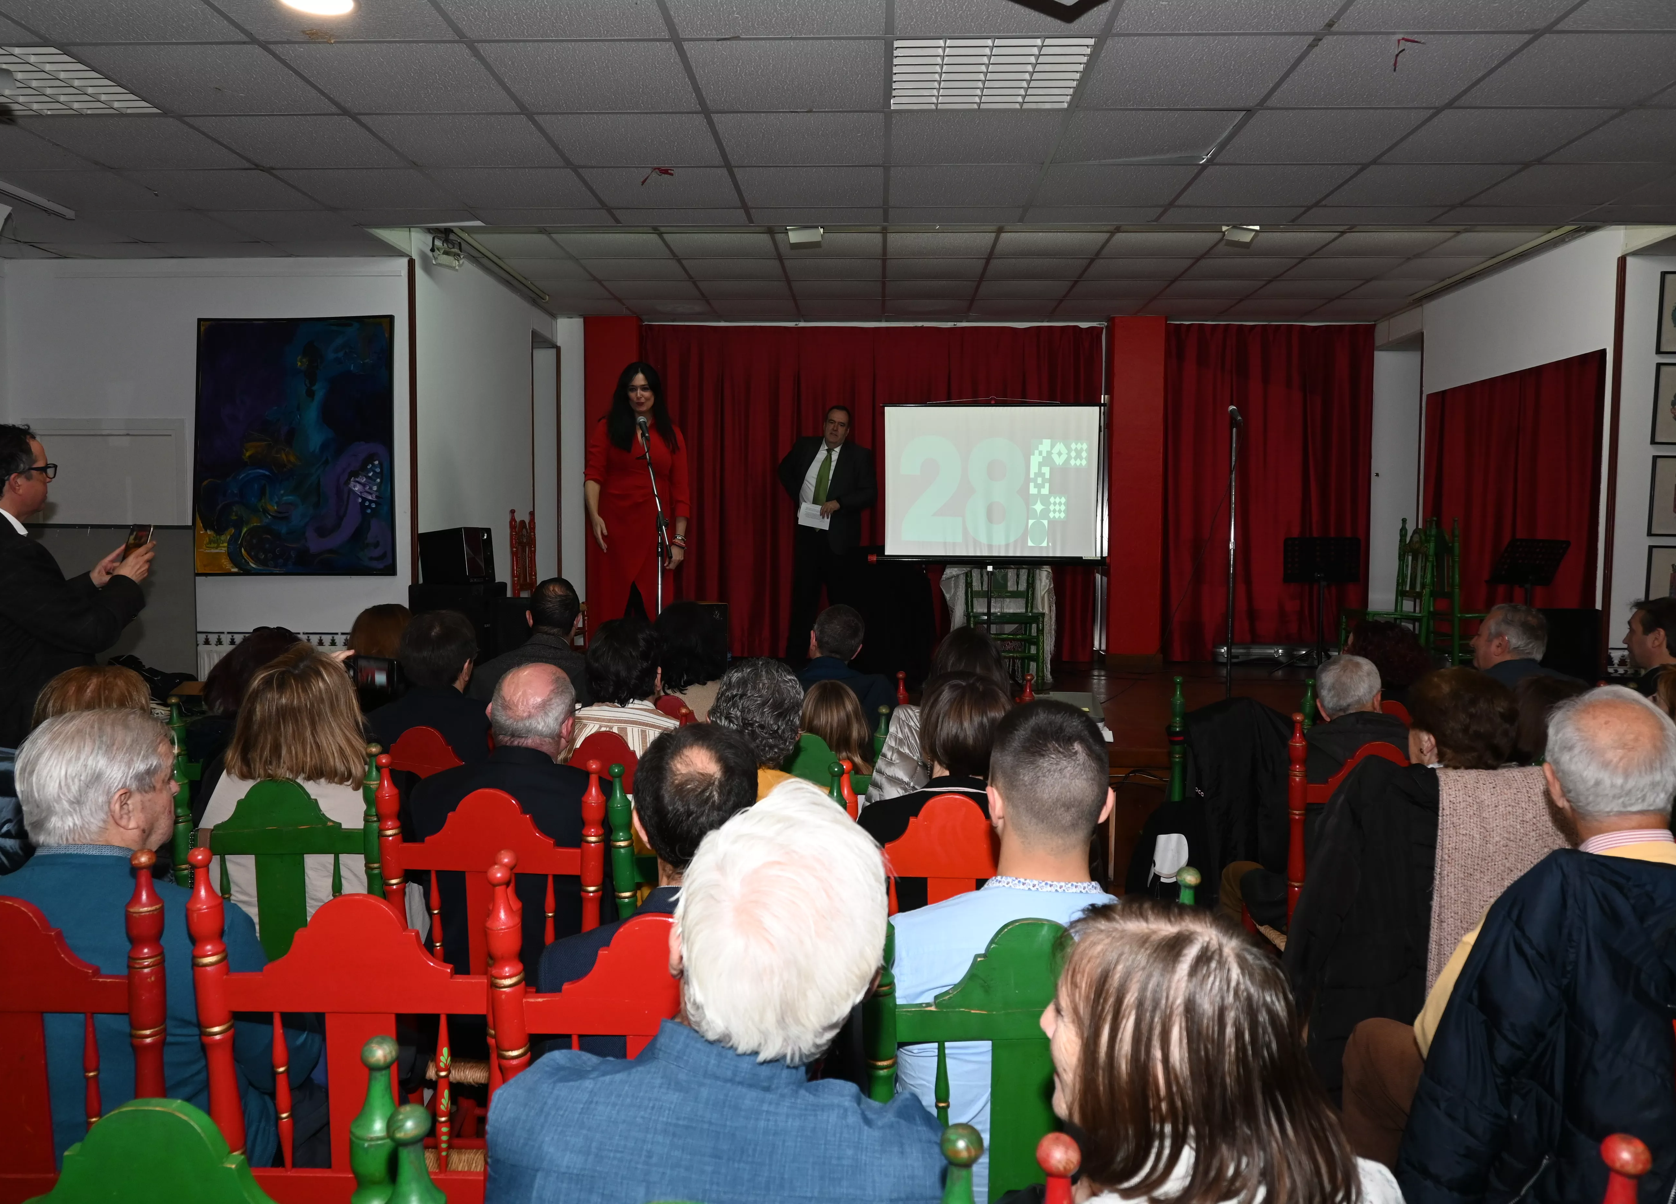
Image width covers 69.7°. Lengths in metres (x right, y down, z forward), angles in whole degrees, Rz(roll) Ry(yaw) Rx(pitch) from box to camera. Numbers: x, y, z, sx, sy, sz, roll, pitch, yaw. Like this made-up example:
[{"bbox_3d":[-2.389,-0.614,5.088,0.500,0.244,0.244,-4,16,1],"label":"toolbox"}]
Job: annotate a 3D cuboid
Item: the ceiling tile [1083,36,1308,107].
[{"bbox_3d":[1.055,-1.600,3.641,0.600,0.025,0.600,1,3,2],"label":"ceiling tile"}]

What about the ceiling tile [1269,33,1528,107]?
[{"bbox_3d":[1.656,-1.597,3.617,0.600,0.020,0.600,0,3,2],"label":"ceiling tile"}]

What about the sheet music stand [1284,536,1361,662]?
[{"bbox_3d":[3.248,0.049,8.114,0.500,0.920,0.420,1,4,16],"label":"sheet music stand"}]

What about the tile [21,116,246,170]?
[{"bbox_3d":[-2.521,-1.668,4.363,0.600,0.025,0.600,1,3,2],"label":"tile"}]

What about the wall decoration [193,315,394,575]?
[{"bbox_3d":[-2.805,-0.801,6.239,1.050,1.330,0.040,1,3,2],"label":"wall decoration"}]

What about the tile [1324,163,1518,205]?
[{"bbox_3d":[2.296,-1.662,4.797,0.600,0.025,0.600,1,3,2],"label":"tile"}]

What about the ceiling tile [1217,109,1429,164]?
[{"bbox_3d":[1.677,-1.633,4.215,0.600,0.020,0.600,0,3,2],"label":"ceiling tile"}]

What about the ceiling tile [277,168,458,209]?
[{"bbox_3d":[-1.901,-1.697,4.935,0.595,0.020,0.595,0,3,2],"label":"ceiling tile"}]

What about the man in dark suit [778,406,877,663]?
[{"bbox_3d":[-0.066,-0.319,7.406,0.600,1.763,0.420,1,4,17],"label":"man in dark suit"}]

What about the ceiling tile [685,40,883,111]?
[{"bbox_3d":[-0.142,-1.612,3.679,0.595,0.020,0.595,0,3,2],"label":"ceiling tile"}]

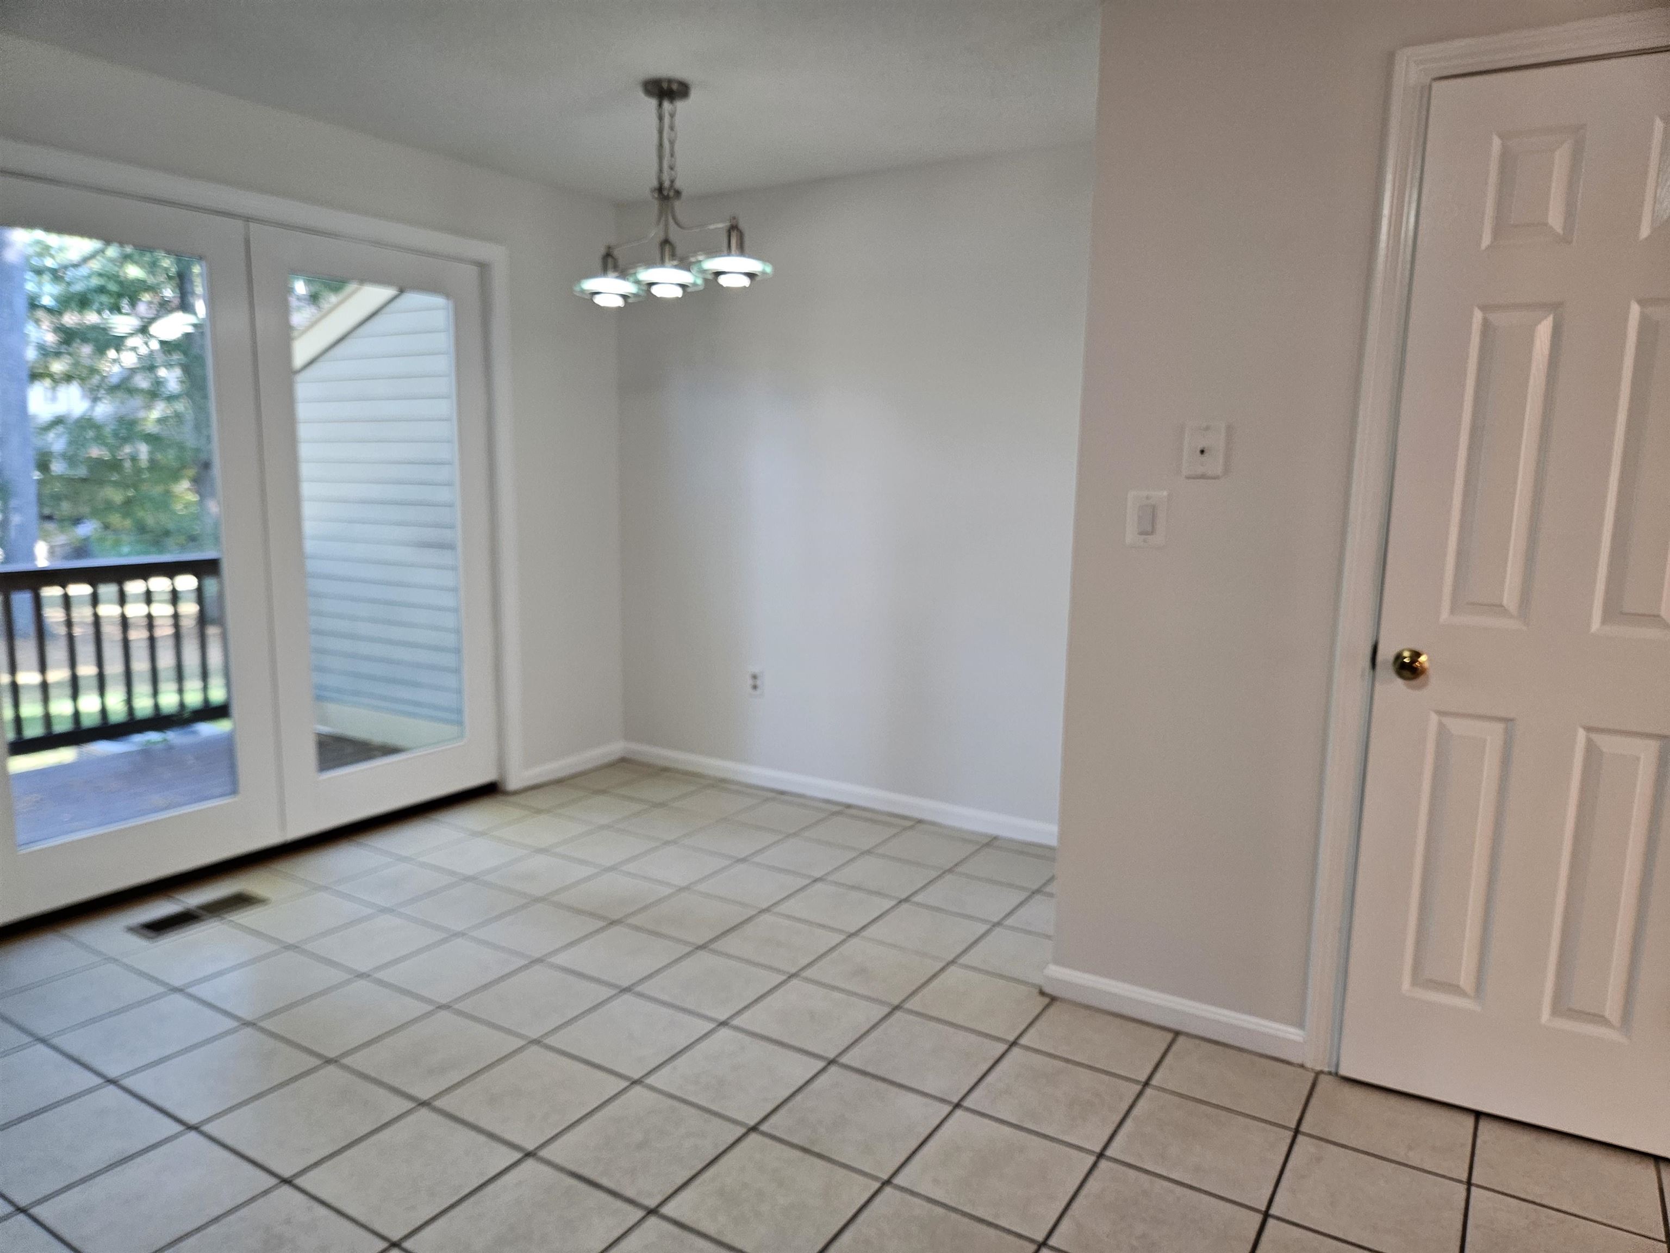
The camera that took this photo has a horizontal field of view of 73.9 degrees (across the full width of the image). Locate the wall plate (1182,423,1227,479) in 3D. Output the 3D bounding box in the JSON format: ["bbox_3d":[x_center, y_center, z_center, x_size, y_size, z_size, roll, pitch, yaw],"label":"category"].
[{"bbox_3d":[0.809,-0.387,2.433,0.080,0.118,0.014,6,9,31],"label":"wall plate"}]

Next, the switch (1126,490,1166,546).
[{"bbox_3d":[0.705,-0.243,2.517,0.083,0.124,0.012,6,9,31],"label":"switch"}]

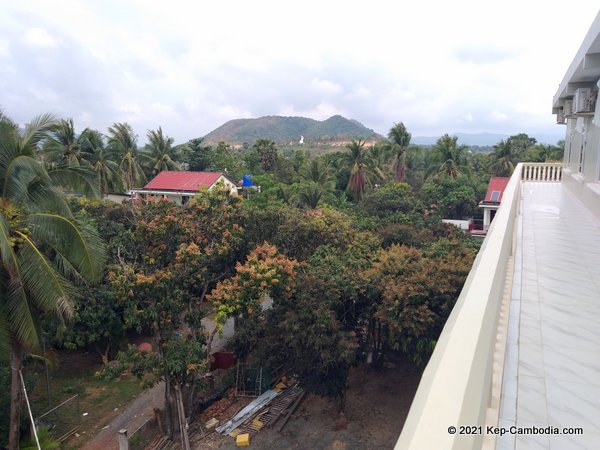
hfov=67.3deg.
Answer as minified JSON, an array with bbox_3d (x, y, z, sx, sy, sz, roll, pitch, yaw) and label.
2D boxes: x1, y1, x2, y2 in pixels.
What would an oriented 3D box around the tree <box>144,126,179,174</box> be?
[{"bbox_3d":[-21.932,-9.561,72.441,5.800,12.263,5.800,0,10,0],"label":"tree"}]

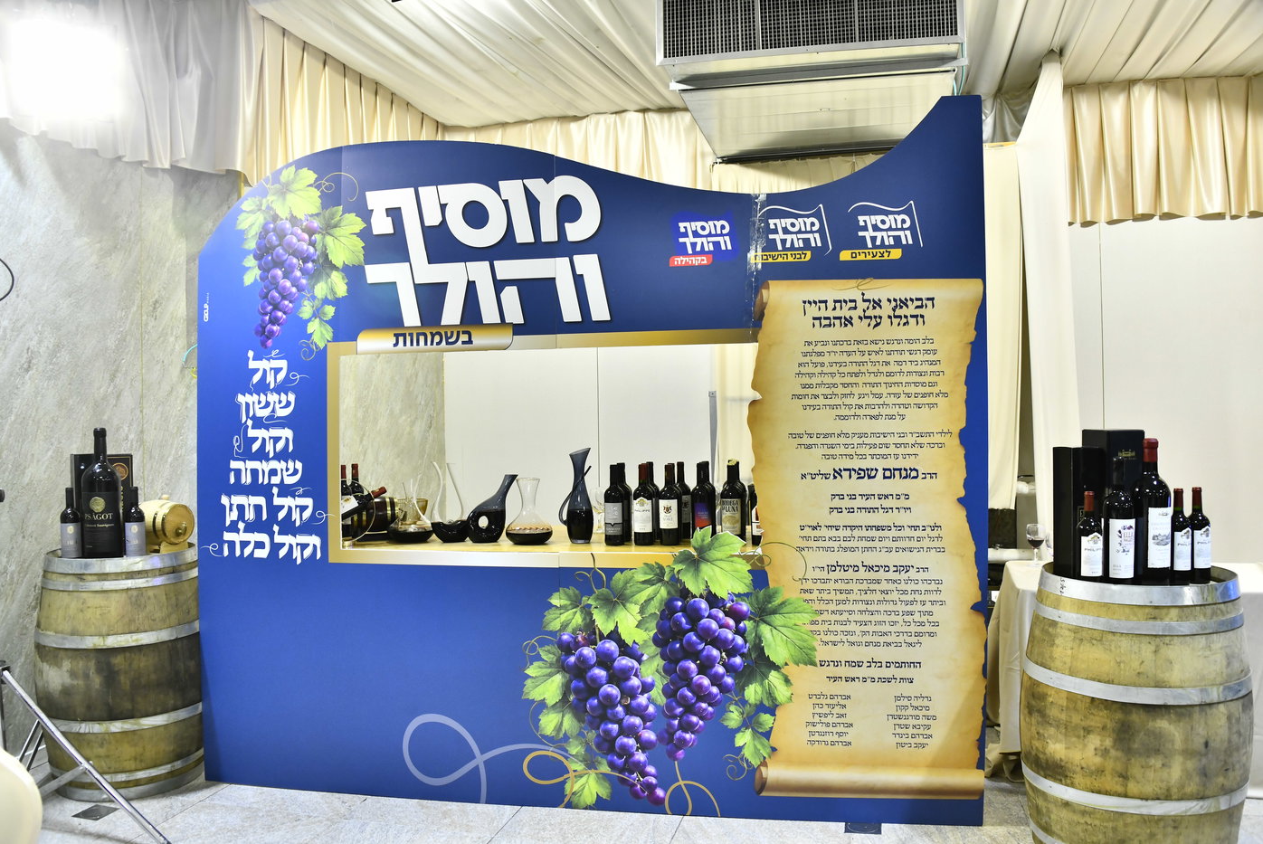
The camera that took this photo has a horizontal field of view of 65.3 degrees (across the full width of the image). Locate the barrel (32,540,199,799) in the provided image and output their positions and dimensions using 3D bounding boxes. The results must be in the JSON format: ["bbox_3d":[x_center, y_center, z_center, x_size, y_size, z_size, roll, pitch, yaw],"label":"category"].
[{"bbox_3d":[-2.063,0.989,4.023,0.700,0.950,0.700,-1,0,-28],"label":"barrel"}]

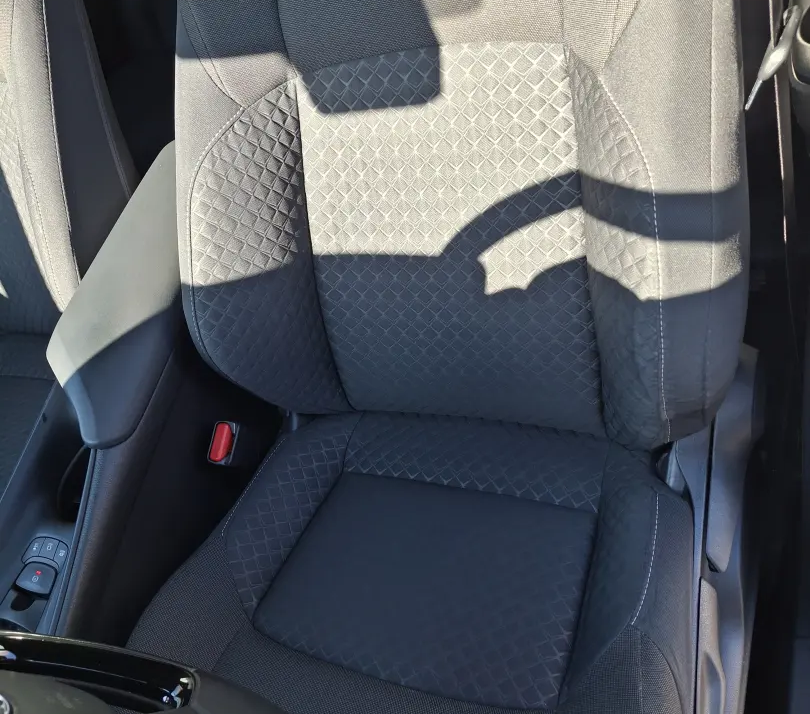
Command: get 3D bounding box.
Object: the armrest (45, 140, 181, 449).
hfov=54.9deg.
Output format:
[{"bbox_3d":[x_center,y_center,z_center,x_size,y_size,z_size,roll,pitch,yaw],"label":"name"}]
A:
[{"bbox_3d":[-0.288,-0.090,0.868,0.145,0.058,0.390,1,56,25],"label":"armrest"}]

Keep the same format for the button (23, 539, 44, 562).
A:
[{"bbox_3d":[-0.371,0.198,0.786,0.019,0.007,0.024,-1,58,24],"label":"button"}]

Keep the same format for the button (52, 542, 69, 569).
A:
[{"bbox_3d":[-0.338,0.197,0.771,0.019,0.007,0.024,-1,58,24],"label":"button"}]

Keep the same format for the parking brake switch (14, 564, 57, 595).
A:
[{"bbox_3d":[-0.360,0.219,0.766,0.042,0.014,0.027,-1,58,24],"label":"parking brake switch"}]

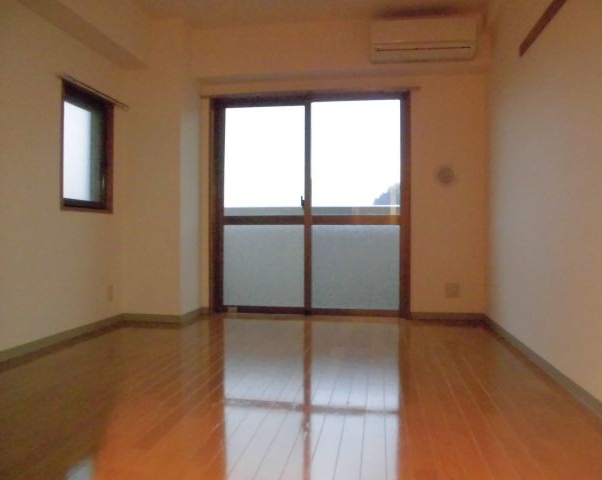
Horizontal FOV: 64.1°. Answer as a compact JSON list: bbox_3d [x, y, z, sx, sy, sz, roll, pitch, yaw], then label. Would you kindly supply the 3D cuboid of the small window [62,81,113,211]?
[{"bbox_3d":[-1.517,-0.612,3.390,0.100,0.850,0.620,0,0,9],"label":"small window"}]

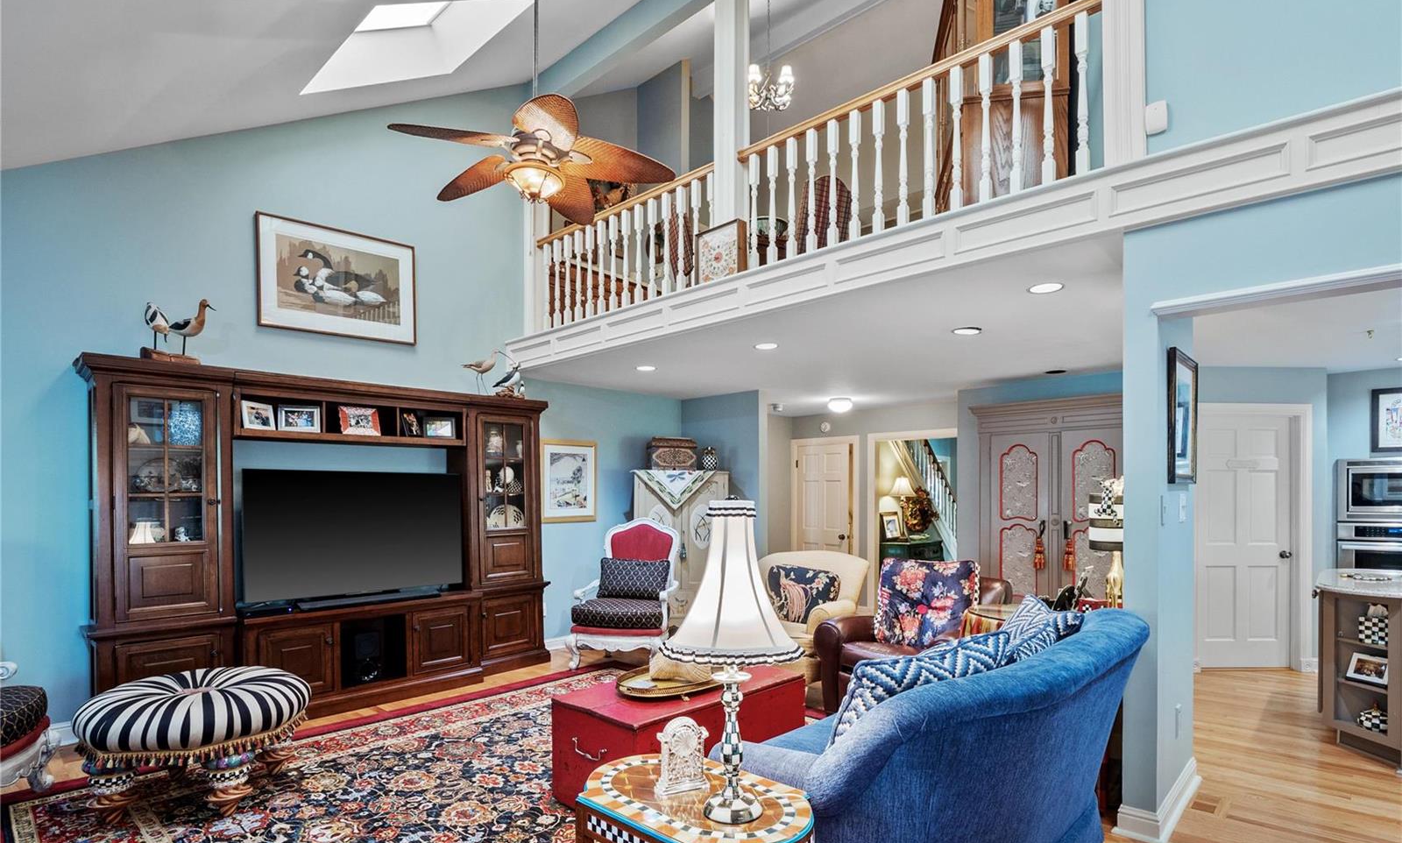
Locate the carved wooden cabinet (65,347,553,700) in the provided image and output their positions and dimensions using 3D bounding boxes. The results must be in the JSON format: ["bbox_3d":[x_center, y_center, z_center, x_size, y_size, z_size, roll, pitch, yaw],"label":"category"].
[{"bbox_3d":[-2.340,0.820,4.270,2.680,2.120,0.520,3,-5,-44],"label":"carved wooden cabinet"}]

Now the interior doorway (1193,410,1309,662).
[{"bbox_3d":[4.391,0.932,4.980,0.970,2.130,0.140,0,-2,0],"label":"interior doorway"}]

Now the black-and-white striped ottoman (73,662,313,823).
[{"bbox_3d":[-2.340,1.490,2.920,0.860,0.530,0.860,0,-3,-6],"label":"black-and-white striped ottoman"}]

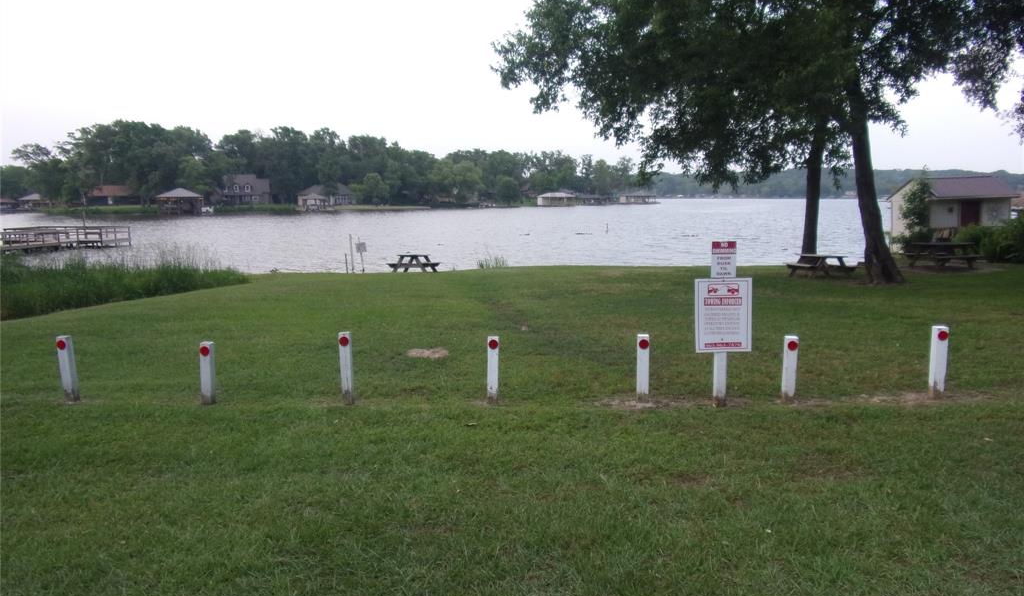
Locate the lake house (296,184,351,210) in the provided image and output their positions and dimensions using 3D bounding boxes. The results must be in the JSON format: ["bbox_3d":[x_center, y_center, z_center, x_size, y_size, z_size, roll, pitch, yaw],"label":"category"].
[{"bbox_3d":[-46.479,-24.913,176.000,12.500,5.900,9.000,-4,9,-23],"label":"lake house"}]

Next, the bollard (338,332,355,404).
[{"bbox_3d":[-1.348,0.576,5.837,0.092,0.593,0.092,-1,8,0],"label":"bollard"}]

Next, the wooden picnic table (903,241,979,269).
[{"bbox_3d":[14.600,-1.433,24.061,1.830,0.760,1.500,-2,8,-10],"label":"wooden picnic table"}]

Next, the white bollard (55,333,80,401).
[{"bbox_3d":[-3.716,0.595,5.950,0.092,0.550,0.092,-2,8,2],"label":"white bollard"}]

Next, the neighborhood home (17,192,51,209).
[{"bbox_3d":[-117.530,-23.805,175.000,6.350,3.797,5.715,-5,9,-31],"label":"neighborhood home"}]

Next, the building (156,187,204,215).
[{"bbox_3d":[-60.542,-17.742,130.000,7.260,4.635,6.534,-4,9,-22],"label":"building"}]

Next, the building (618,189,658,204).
[{"bbox_3d":[46.379,-36.837,260.000,13.055,4.831,8.486,0,8,0],"label":"building"}]

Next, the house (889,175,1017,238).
[{"bbox_3d":[23.010,-4.512,37.199,4.650,3.580,3.700,-1,8,-7],"label":"house"}]

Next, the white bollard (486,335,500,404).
[{"bbox_3d":[-0.150,0.594,5.820,0.092,0.547,0.092,1,8,2],"label":"white bollard"}]

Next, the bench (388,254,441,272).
[{"bbox_3d":[-4.091,-1.434,29.958,1.600,0.750,1.830,2,9,17],"label":"bench"}]

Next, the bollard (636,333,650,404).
[{"bbox_3d":[1.071,0.577,5.835,0.092,0.563,0.092,-1,8,0],"label":"bollard"}]

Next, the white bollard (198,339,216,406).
[{"bbox_3d":[-2.494,0.616,5.831,0.092,0.516,0.092,1,8,0],"label":"white bollard"}]

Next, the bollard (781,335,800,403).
[{"bbox_3d":[2.240,0.572,5.720,0.092,0.529,0.092,1,8,2],"label":"bollard"}]

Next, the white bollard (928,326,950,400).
[{"bbox_3d":[3.393,0.513,5.650,0.092,0.581,0.092,0,8,2],"label":"white bollard"}]

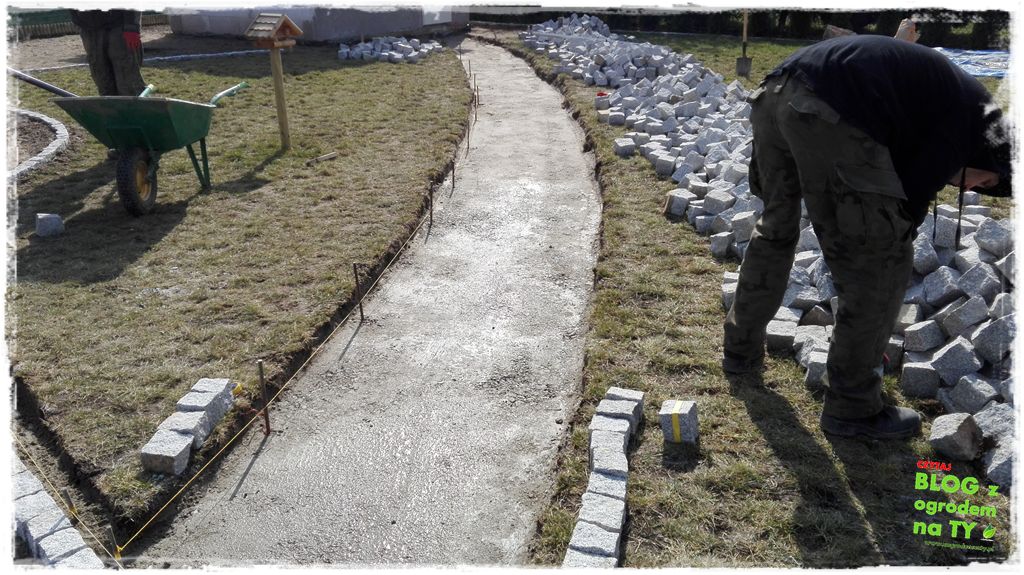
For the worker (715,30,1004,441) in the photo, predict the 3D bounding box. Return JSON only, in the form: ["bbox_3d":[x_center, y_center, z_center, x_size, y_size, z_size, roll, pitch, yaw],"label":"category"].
[{"bbox_3d":[1.180,-0.206,2.316,0.950,1.100,0.580,-12,27,-23],"label":"worker"}]

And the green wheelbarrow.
[{"bbox_3d":[-2.090,-0.892,4.356,0.650,0.650,1.270,0,25,1],"label":"green wheelbarrow"}]

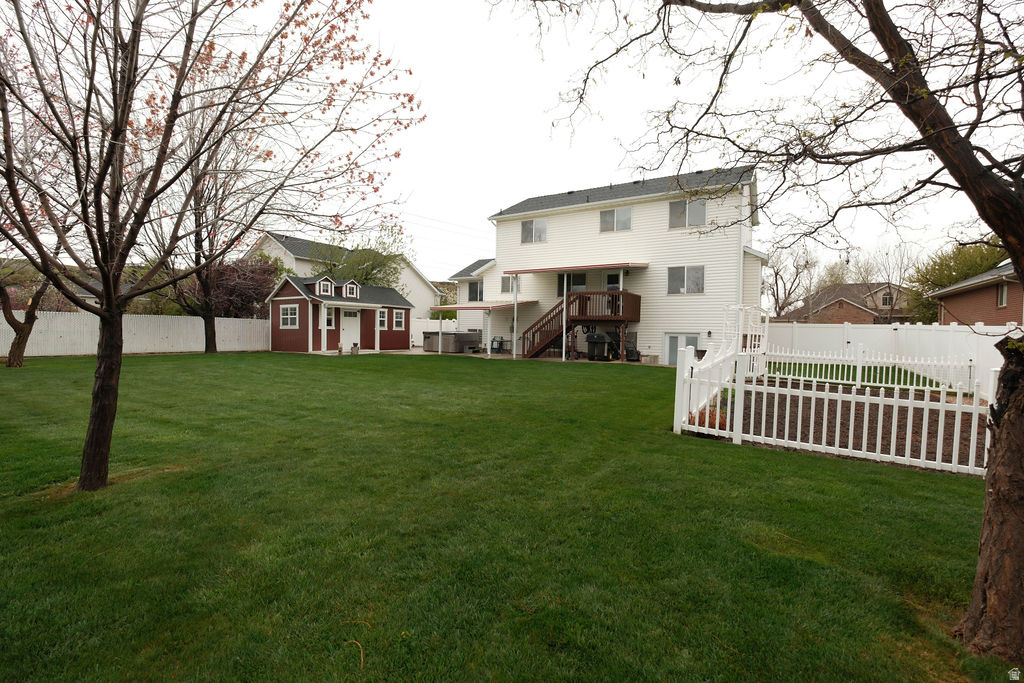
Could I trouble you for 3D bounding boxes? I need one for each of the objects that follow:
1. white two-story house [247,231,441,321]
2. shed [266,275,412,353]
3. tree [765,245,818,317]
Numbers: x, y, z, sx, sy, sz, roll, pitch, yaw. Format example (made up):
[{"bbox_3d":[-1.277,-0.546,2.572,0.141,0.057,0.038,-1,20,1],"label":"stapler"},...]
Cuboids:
[{"bbox_3d":[-13.231,-3.250,32.567,8.600,7.200,13.500,2,2,30],"label":"white two-story house"},{"bbox_3d":[-8.908,-1.368,23.350,4.100,3.730,7.000,2,2,30],"label":"shed"},{"bbox_3d":[29.294,-4.693,45.130,5.500,11.077,5.500,2,2,30],"label":"tree"}]

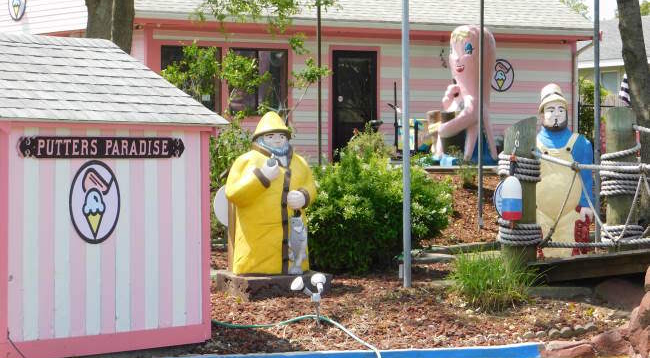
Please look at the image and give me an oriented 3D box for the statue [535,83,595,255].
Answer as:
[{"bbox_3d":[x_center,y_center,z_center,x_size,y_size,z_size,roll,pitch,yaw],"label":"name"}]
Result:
[{"bbox_3d":[2.436,-0.071,25.500,0.620,1.793,0.500,0,1,12],"label":"statue"}]

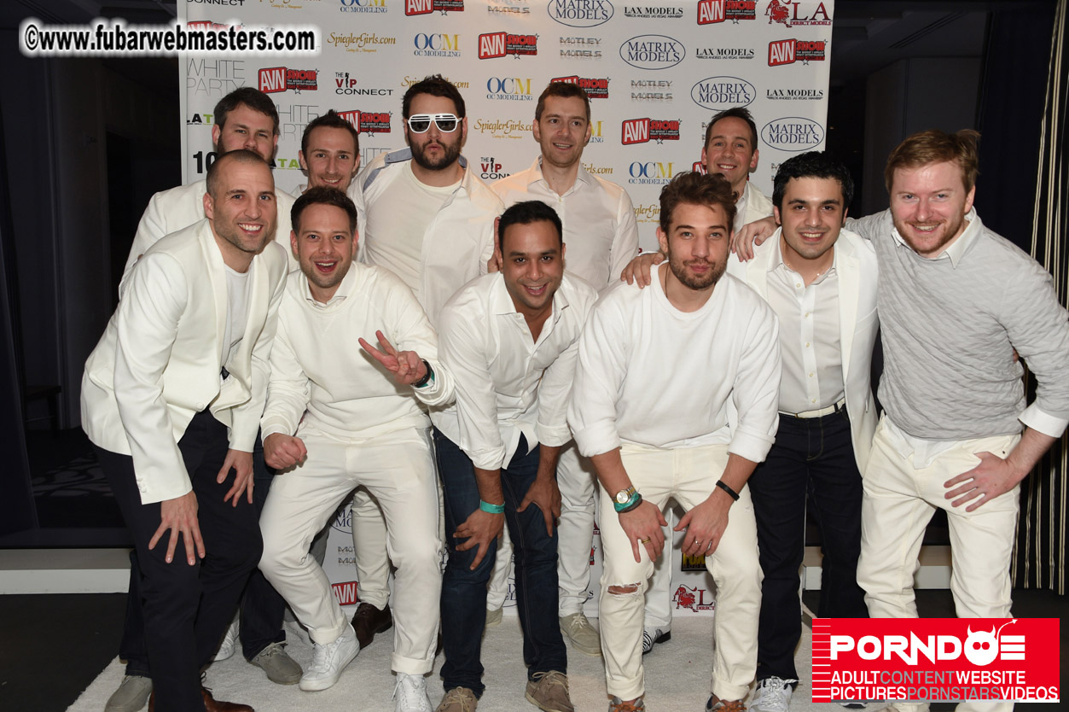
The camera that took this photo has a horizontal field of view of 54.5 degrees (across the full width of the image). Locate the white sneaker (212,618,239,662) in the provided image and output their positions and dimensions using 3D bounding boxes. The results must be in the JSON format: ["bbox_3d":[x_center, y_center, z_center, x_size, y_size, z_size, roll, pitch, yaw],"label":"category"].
[{"bbox_3d":[-1.008,0.879,3.374,0.105,0.115,0.295,1,8,0],"label":"white sneaker"}]

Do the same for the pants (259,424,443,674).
[{"bbox_3d":[-0.520,0.510,2.920,0.450,0.800,0.440,2,8,7],"label":"pants"}]

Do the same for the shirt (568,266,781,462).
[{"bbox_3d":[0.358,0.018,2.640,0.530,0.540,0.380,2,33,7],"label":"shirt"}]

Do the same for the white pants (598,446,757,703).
[{"bbox_3d":[0.384,0.569,2.857,0.420,0.750,0.450,2,8,4],"label":"white pants"}]

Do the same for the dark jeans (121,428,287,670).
[{"bbox_3d":[-0.994,0.484,3.120,0.460,0.880,0.360,0,8,-9],"label":"dark jeans"}]

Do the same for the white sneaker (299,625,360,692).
[{"bbox_3d":[-0.616,0.900,3.150,0.110,0.120,0.290,4,8,18],"label":"white sneaker"}]

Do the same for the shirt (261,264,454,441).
[{"bbox_3d":[-0.475,-0.018,2.847,0.520,0.490,0.380,2,8,3],"label":"shirt"}]

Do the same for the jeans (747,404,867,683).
[{"bbox_3d":[0.752,0.540,2.860,0.350,0.830,0.310,3,8,11],"label":"jeans"}]

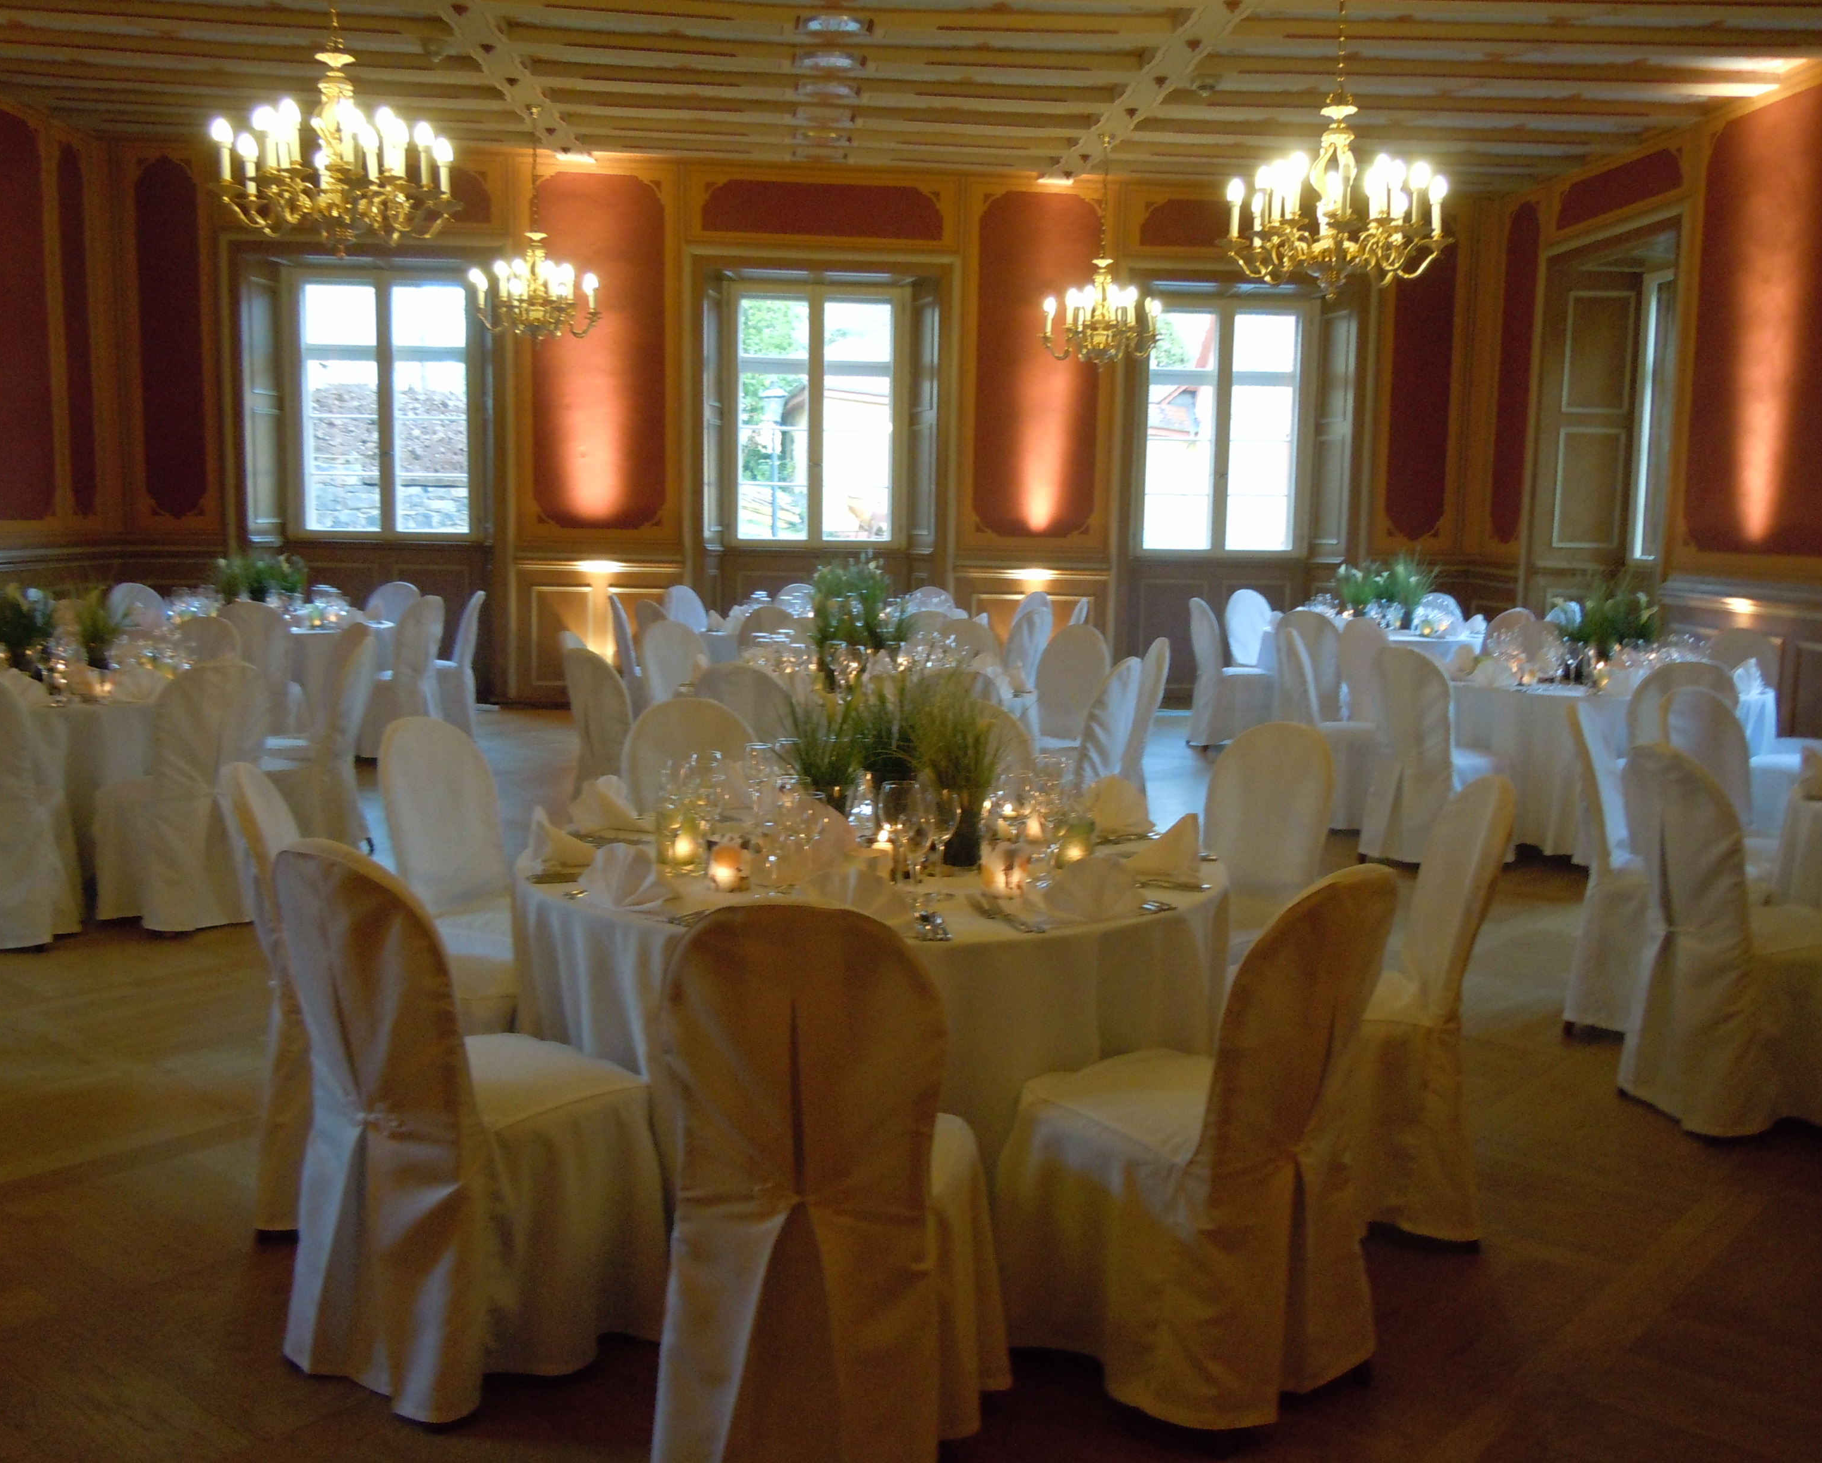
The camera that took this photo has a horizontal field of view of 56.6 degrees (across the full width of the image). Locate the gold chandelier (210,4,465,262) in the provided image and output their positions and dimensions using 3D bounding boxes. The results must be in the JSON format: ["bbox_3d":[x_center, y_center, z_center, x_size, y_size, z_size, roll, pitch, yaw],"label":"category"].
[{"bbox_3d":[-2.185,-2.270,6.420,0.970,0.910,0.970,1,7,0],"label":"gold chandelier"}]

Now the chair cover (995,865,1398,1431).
[{"bbox_3d":[0.503,0.652,2.976,0.480,0.965,0.570,-4,9,-36],"label":"chair cover"}]

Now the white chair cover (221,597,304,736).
[{"bbox_3d":[-3.578,-0.252,9.380,0.455,0.965,0.560,-1,8,-13],"label":"white chair cover"}]

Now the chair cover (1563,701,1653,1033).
[{"bbox_3d":[2.290,0.416,5.164,0.560,0.965,0.455,6,9,31],"label":"chair cover"}]

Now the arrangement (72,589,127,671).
[{"bbox_3d":[-3.414,-0.405,7.113,0.240,0.389,0.240,1,7,0],"label":"arrangement"}]

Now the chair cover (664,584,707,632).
[{"bbox_3d":[-1.407,-0.503,11.472,0.540,0.949,0.420,7,9,38],"label":"chair cover"}]

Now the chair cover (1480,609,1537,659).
[{"bbox_3d":[3.651,-0.324,10.760,0.420,0.949,0.540,-3,8,-29],"label":"chair cover"}]

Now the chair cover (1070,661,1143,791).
[{"bbox_3d":[0.666,0.169,6.787,0.540,0.970,0.420,8,10,41],"label":"chair cover"}]

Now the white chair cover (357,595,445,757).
[{"bbox_3d":[-3.073,-0.326,10.018,0.560,0.965,0.455,5,8,25],"label":"white chair cover"}]

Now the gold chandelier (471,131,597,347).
[{"bbox_3d":[-2.448,-3.284,11.079,0.850,1.475,0.850,1,7,0],"label":"gold chandelier"}]

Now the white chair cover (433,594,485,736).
[{"bbox_3d":[-3.061,-0.421,11.031,0.570,0.970,0.450,-1,7,-14],"label":"white chair cover"}]

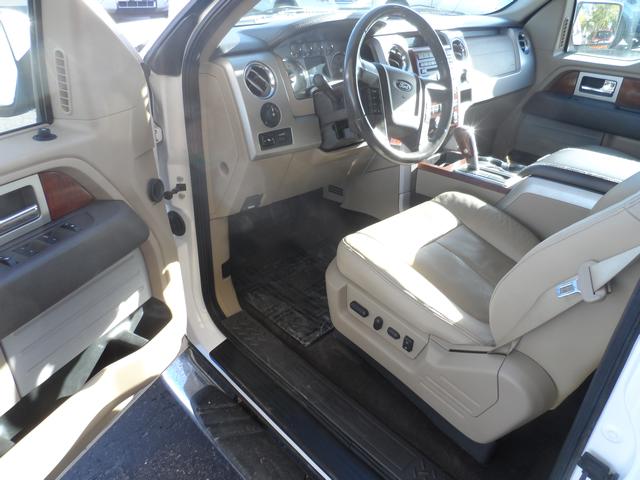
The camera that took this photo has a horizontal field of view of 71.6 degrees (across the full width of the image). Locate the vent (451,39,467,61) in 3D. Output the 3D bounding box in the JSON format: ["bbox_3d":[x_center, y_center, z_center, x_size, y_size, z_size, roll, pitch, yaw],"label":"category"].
[{"bbox_3d":[0.496,-0.683,1.592,0.085,0.080,0.030,-24,23,-36],"label":"vent"}]

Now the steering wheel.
[{"bbox_3d":[0.204,-0.392,1.142,0.390,0.390,0.090,-24,17,-36],"label":"steering wheel"}]

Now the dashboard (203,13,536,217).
[{"bbox_3d":[0.263,-0.575,1.662,1.560,0.480,0.460,-24,38,-36],"label":"dashboard"}]

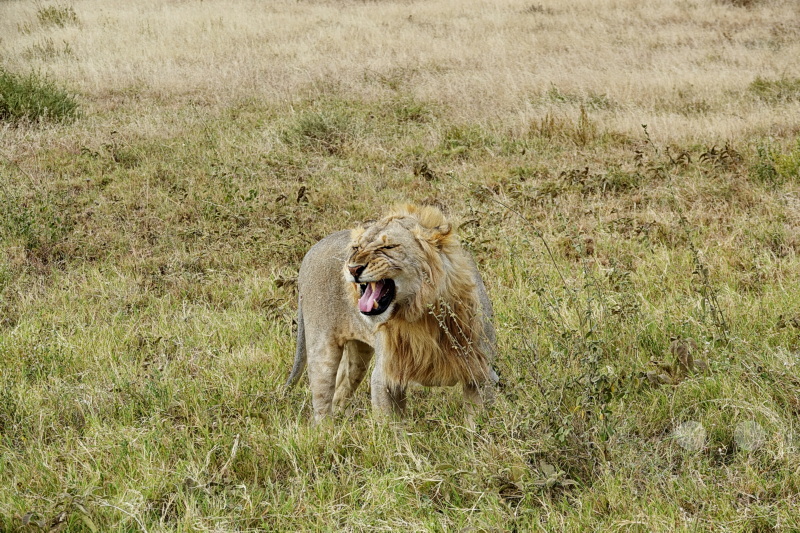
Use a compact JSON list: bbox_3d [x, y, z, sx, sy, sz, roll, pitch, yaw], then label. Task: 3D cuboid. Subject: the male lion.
[{"bbox_3d":[-0.160,0.262,11.900,0.600,1.050,1.580,-4,8,-28],"label":"male lion"}]

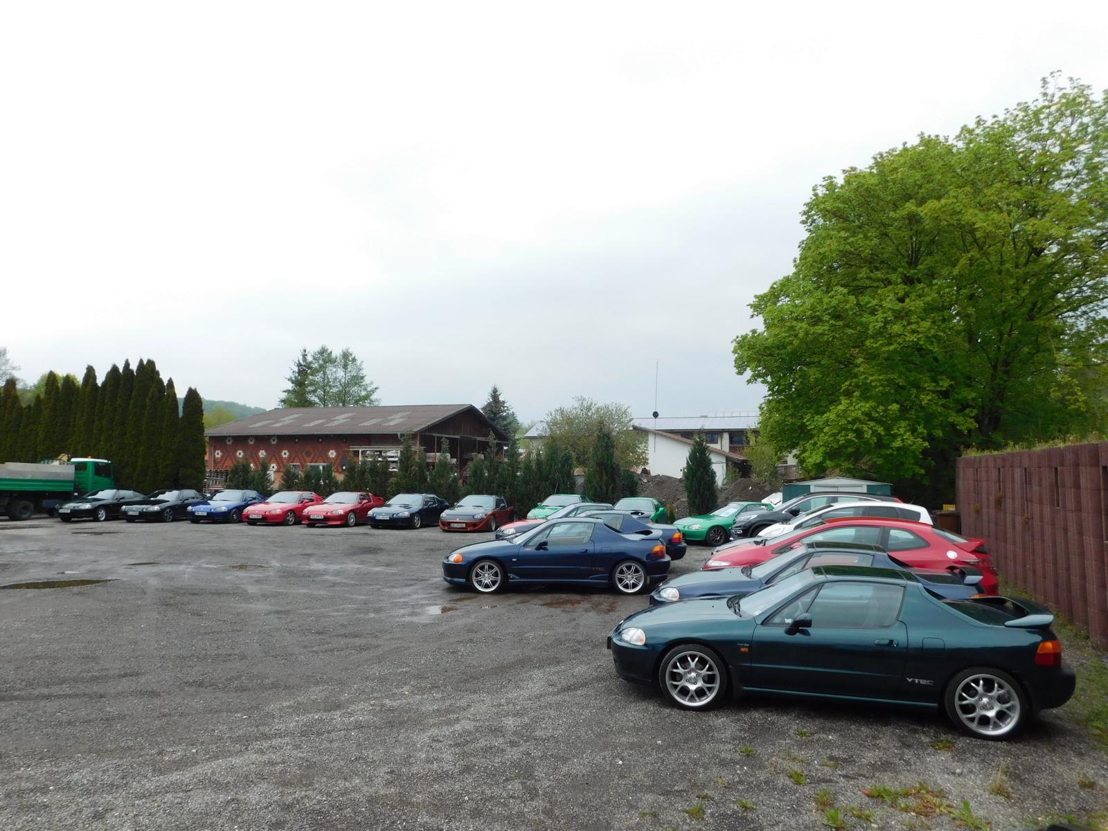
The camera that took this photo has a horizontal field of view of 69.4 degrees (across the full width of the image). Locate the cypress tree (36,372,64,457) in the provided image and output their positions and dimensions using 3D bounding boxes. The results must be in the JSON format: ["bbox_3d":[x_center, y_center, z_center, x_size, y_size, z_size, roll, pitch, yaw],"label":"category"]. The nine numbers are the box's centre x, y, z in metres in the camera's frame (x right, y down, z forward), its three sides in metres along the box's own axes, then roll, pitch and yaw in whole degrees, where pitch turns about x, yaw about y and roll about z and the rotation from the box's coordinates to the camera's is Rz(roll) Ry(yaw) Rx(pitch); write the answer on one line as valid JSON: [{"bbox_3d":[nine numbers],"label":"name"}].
[{"bbox_3d":[-25.807,1.220,40.775,1.628,6.935,1.628,3,-4,-32],"label":"cypress tree"}]

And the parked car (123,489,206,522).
[{"bbox_3d":[-15.930,3.720,33.000,1.710,1.240,4.000,-1,-4,9],"label":"parked car"}]

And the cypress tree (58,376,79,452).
[{"bbox_3d":[-23.221,1.366,38.287,1.050,6.500,1.050,3,-5,-31],"label":"cypress tree"}]

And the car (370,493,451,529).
[{"bbox_3d":[-4.979,3.344,28.339,1.710,1.250,4.000,-1,-4,17],"label":"car"}]

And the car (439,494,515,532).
[{"bbox_3d":[-2.502,3.373,27.954,1.710,1.240,4.000,-1,-4,16],"label":"car"}]

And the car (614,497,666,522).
[{"bbox_3d":[2.683,3.195,25.446,1.710,1.250,4.000,-1,-4,15],"label":"car"}]

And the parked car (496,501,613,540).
[{"bbox_3d":[0.540,2.880,20.300,4.000,1.240,1.710,0,-4,-2],"label":"parked car"}]

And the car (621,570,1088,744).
[{"bbox_3d":[2.570,2.070,7.630,4.000,1.230,1.720,-1,-4,15],"label":"car"}]

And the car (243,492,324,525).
[{"bbox_3d":[-10.088,3.554,30.767,1.710,1.260,4.000,-1,-4,17],"label":"car"}]

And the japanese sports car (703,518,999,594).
[{"bbox_3d":[4.475,2.274,12.533,4.270,1.440,1.790,-1,-4,18],"label":"japanese sports car"}]

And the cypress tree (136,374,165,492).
[{"bbox_3d":[-18.494,1.332,36.588,1.300,6.400,1.300,3,-5,-27],"label":"cypress tree"}]

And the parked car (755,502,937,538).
[{"bbox_3d":[6.445,2.714,17.861,4.050,1.530,1.730,1,-4,7],"label":"parked car"}]

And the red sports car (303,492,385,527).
[{"bbox_3d":[-7.694,3.479,30.013,1.710,1.240,4.000,-1,-4,16],"label":"red sports car"}]

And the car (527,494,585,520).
[{"bbox_3d":[0.420,3.280,27.187,1.710,1.240,4.000,-1,-4,16],"label":"car"}]

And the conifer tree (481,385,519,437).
[{"bbox_3d":[-4.407,1.822,64.018,3.800,9.000,3.800,1,-4,-4],"label":"conifer tree"}]

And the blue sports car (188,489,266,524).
[{"bbox_3d":[-12.139,3.453,30.584,1.710,1.250,4.000,-1,-4,14],"label":"blue sports car"}]

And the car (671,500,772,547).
[{"bbox_3d":[5.606,3.233,24.135,4.000,1.260,1.720,2,-4,-18],"label":"car"}]

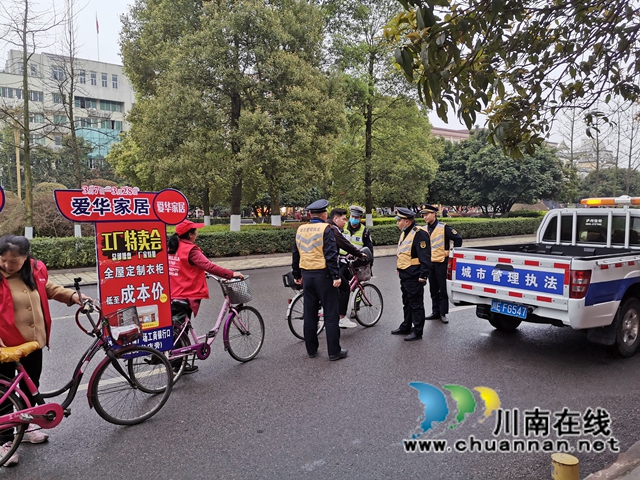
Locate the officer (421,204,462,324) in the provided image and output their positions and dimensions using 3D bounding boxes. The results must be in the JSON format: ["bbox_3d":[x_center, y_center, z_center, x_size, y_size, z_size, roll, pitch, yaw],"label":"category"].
[{"bbox_3d":[1.752,0.338,7.001,0.600,1.710,0.420,4,6,42],"label":"officer"}]

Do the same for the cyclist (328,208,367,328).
[{"bbox_3d":[0.265,0.438,6.403,0.750,1.620,0.520,-3,5,-35],"label":"cyclist"}]

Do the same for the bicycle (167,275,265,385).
[{"bbox_3d":[-1.163,0.856,4.804,0.580,1.050,1.700,3,6,41],"label":"bicycle"}]

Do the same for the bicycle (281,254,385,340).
[{"bbox_3d":[0.219,0.726,6.382,1.720,1.050,0.580,-3,5,-35],"label":"bicycle"}]

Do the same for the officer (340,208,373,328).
[{"bbox_3d":[0.565,0.336,7.185,0.580,1.700,0.400,1,5,18],"label":"officer"}]

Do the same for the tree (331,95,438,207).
[{"bbox_3d":[3.358,-4.065,25.708,5.900,7.600,5.900,0,4,0],"label":"tree"}]

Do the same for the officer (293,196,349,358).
[{"bbox_3d":[0.100,0.428,5.449,0.600,1.790,0.400,2,5,28],"label":"officer"}]

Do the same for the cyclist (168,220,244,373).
[{"bbox_3d":[-1.225,0.578,4.959,0.500,1.580,0.800,4,6,44],"label":"cyclist"}]

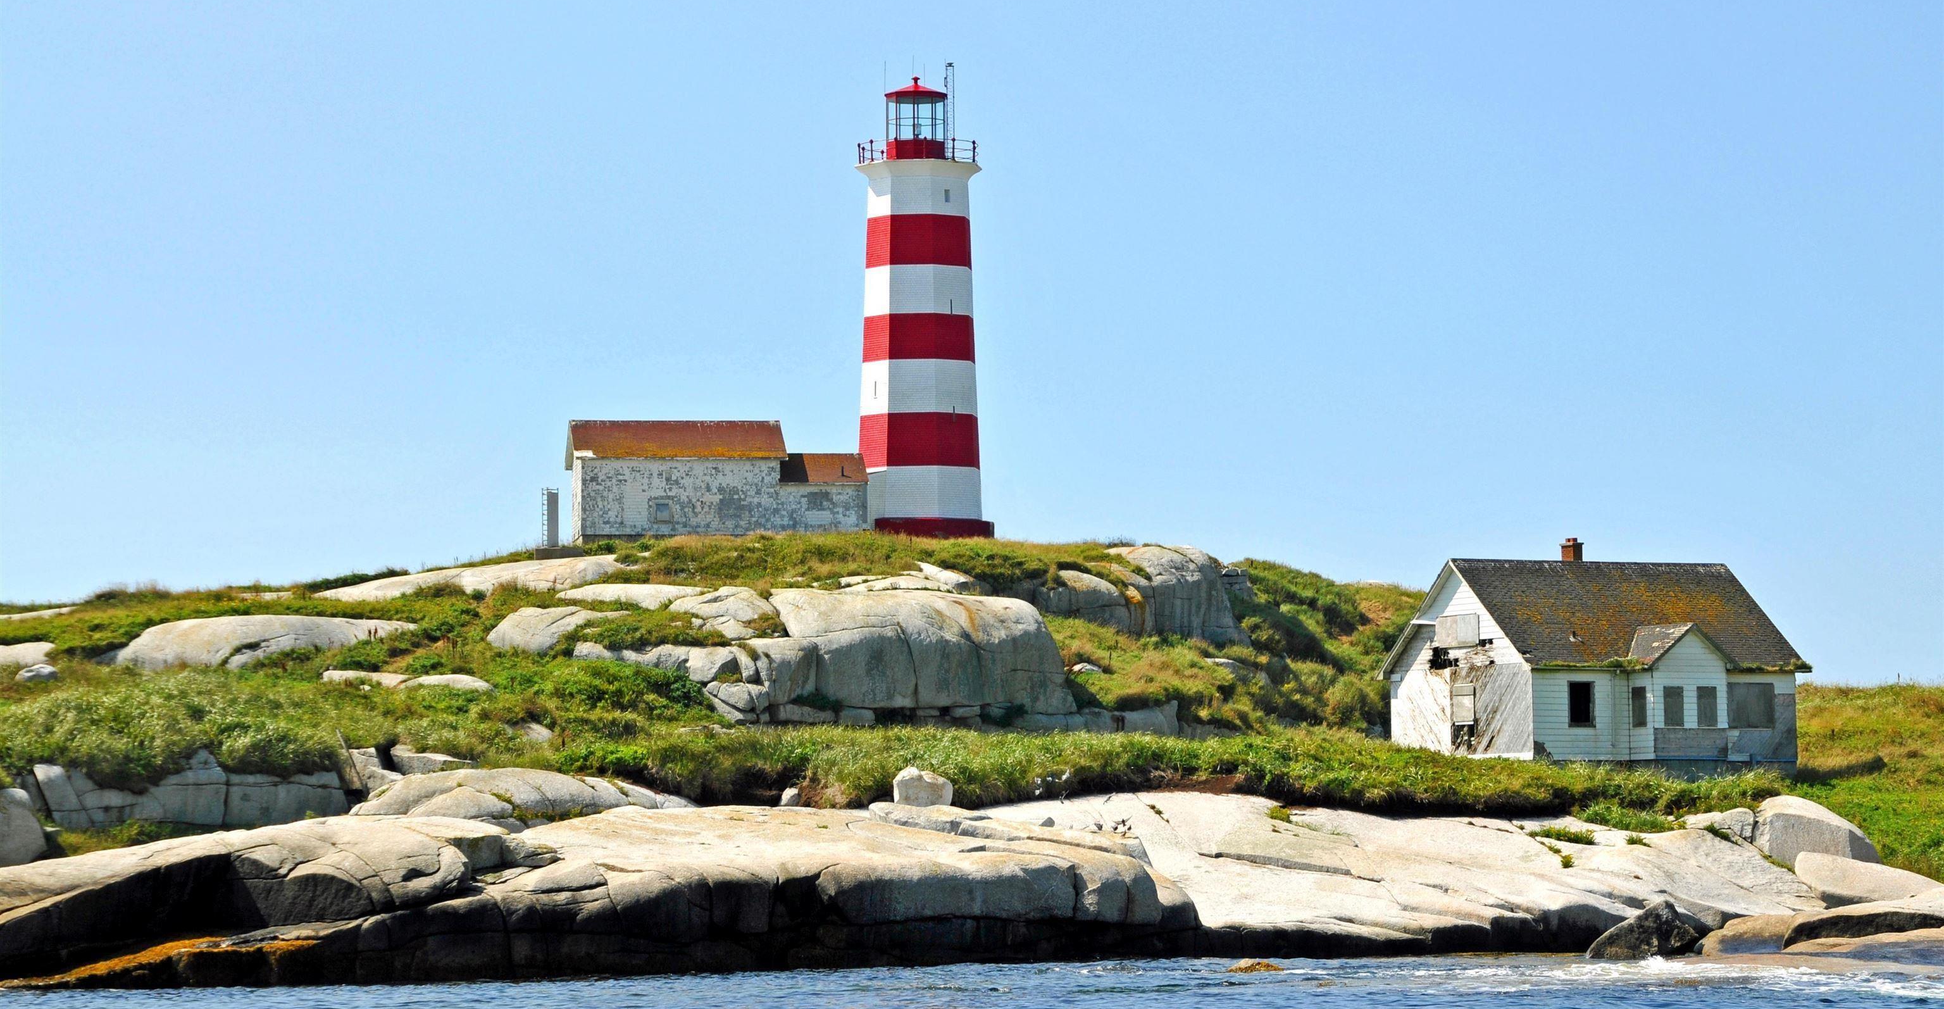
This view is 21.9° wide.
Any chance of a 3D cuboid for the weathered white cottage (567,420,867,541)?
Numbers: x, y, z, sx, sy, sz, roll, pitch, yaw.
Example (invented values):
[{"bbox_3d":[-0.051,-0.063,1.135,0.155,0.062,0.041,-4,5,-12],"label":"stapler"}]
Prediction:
[{"bbox_3d":[-13.408,-1.046,262.164,15.200,6.650,7.100,0,-5,-8],"label":"weathered white cottage"}]

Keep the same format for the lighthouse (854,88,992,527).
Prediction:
[{"bbox_3d":[-2.762,-10.386,265.963,7.300,24.700,7.300,0,-5,-8],"label":"lighthouse"}]

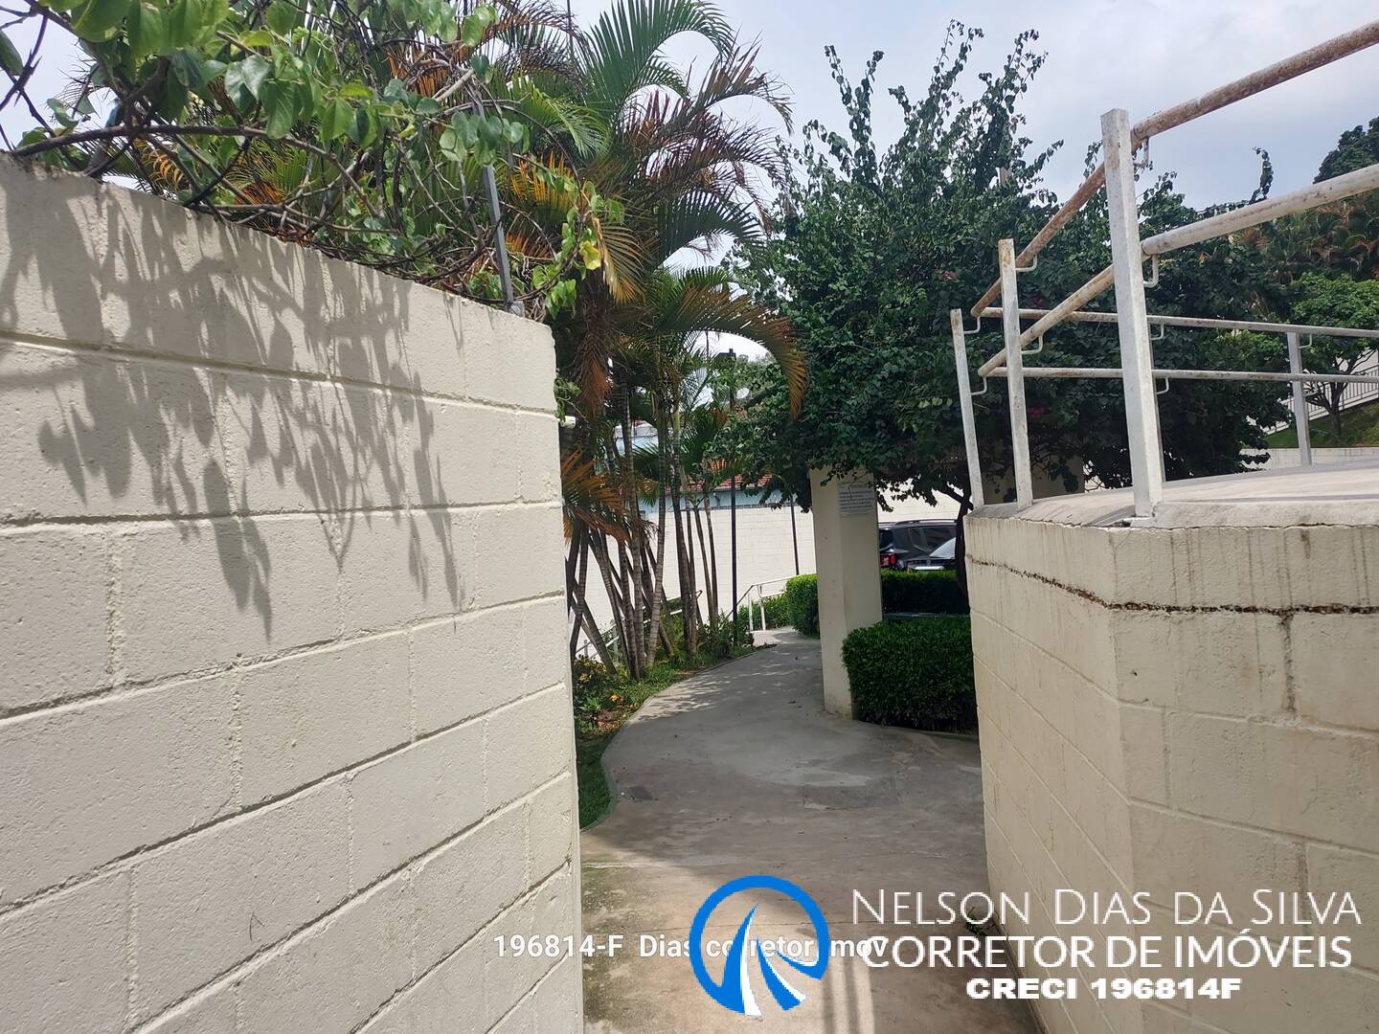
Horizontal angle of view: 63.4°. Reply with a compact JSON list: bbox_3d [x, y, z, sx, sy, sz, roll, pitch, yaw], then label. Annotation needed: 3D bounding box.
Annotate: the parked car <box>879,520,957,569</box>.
[{"bbox_3d":[5.200,0.880,23.200,4.300,1.670,1.800,-3,1,-33],"label":"parked car"}]

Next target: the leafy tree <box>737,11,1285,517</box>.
[{"bbox_3d":[2.950,-1.500,10.200,5.000,5.700,4.500,-3,1,0],"label":"leafy tree"}]

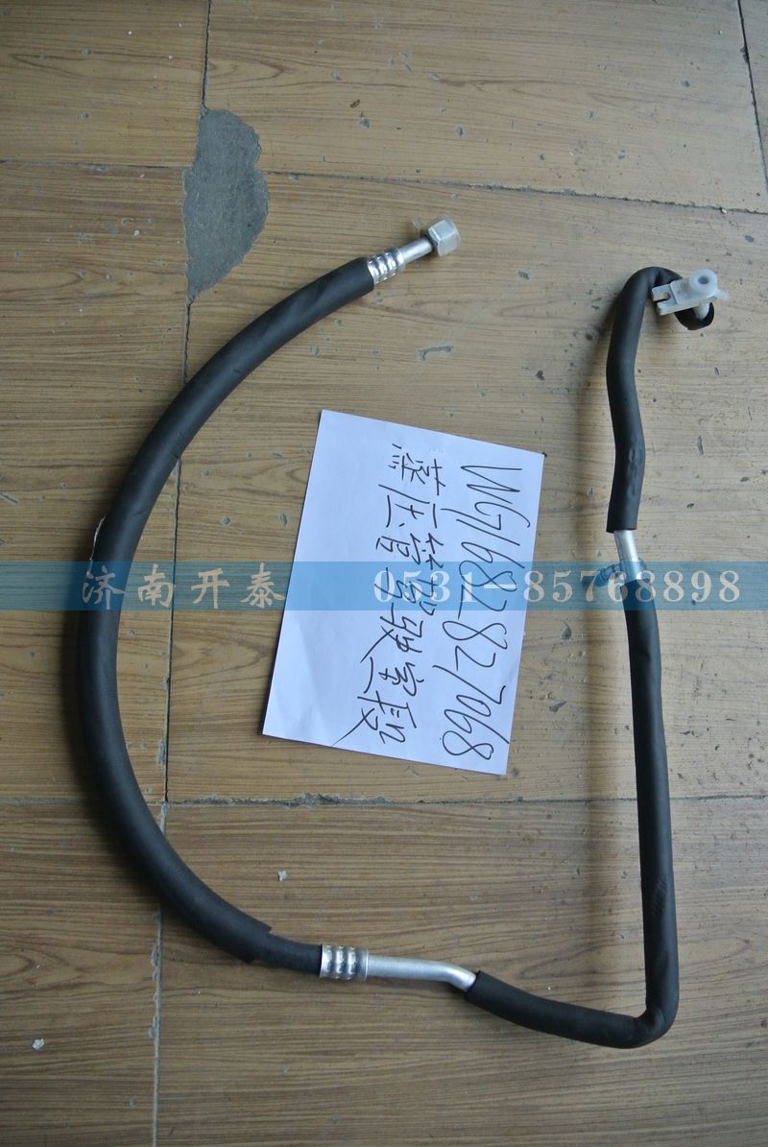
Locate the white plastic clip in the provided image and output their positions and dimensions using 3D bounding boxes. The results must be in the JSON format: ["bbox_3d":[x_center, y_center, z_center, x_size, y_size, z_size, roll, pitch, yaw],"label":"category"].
[{"bbox_3d":[0.279,-0.257,0.850,0.066,0.043,0.028,-20,67,6],"label":"white plastic clip"}]

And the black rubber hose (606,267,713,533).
[{"bbox_3d":[0.248,-0.164,0.856,0.087,0.058,0.285,13,76,-4],"label":"black rubber hose"}]

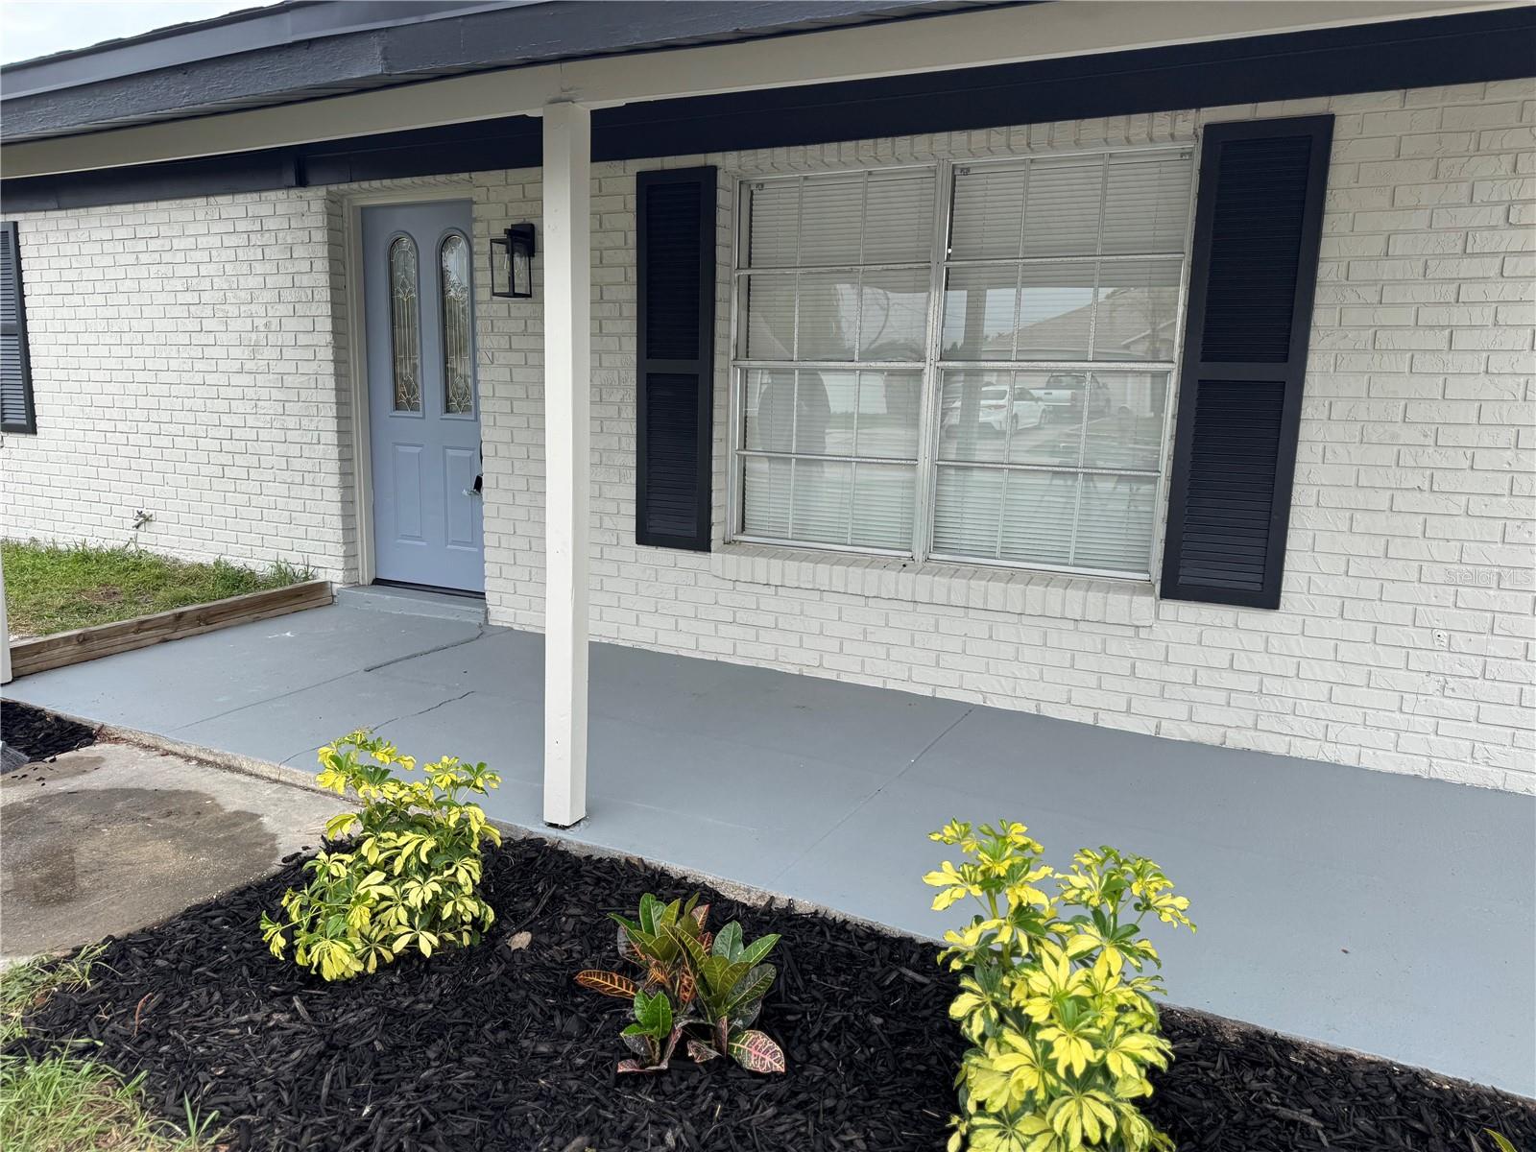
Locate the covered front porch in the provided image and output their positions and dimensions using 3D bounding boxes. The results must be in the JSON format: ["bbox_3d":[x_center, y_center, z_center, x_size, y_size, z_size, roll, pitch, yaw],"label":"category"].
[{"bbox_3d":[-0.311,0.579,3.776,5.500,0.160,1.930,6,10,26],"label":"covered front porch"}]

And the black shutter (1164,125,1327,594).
[{"bbox_3d":[1.631,-0.705,3.662,0.390,1.630,0.035,6,10,26],"label":"black shutter"}]

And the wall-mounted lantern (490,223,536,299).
[{"bbox_3d":[-1.178,-1.458,4.920,0.145,0.350,0.190,6,10,26],"label":"wall-mounted lantern"}]

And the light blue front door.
[{"bbox_3d":[-1.769,-0.923,5.633,0.910,2.020,0.050,6,10,26],"label":"light blue front door"}]

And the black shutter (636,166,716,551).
[{"bbox_3d":[-0.407,-0.934,4.683,0.390,1.630,0.035,6,10,26],"label":"black shutter"}]

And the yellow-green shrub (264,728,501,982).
[{"bbox_3d":[-0.855,0.619,2.394,0.470,0.460,0.430,2,9,0],"label":"yellow-green shrub"}]

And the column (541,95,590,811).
[{"bbox_3d":[-0.535,-0.249,2.843,0.092,1.890,0.092,6,10,26],"label":"column"}]

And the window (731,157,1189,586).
[{"bbox_3d":[0.684,-0.853,4.329,1.830,1.570,0.060,6,10,26],"label":"window"}]

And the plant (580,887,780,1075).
[{"bbox_3d":[-0.164,0.790,2.096,0.370,0.250,0.340,2,9,0],"label":"plant"}]

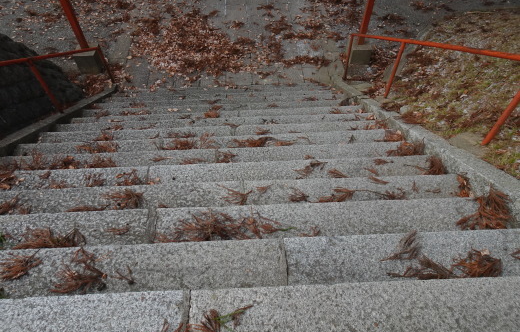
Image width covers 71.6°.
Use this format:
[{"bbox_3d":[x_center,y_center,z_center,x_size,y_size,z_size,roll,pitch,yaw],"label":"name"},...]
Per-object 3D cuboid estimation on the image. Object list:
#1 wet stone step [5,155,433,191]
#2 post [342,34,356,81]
[{"bbox_3d":[-0.391,0.169,2.818,3.507,0.190,0.315,-2,54,-1],"label":"wet stone step"},{"bbox_3d":[1.385,-1.700,5.623,0.045,0.817,0.045,-2,54,-1],"label":"post"}]

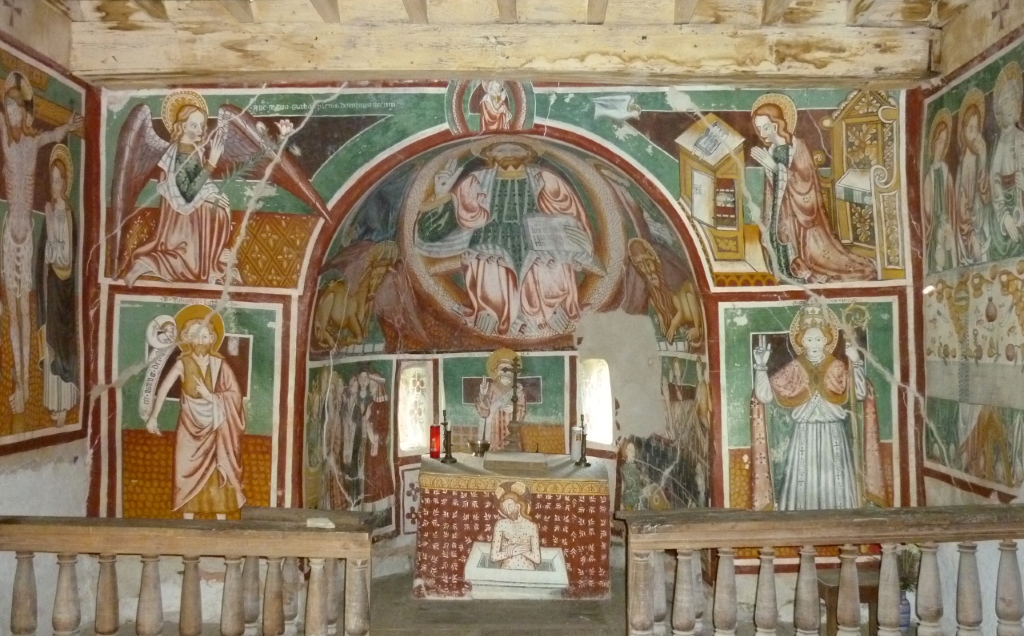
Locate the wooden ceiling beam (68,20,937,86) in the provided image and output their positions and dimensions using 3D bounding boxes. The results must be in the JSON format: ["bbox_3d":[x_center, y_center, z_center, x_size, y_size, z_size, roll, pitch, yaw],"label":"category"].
[{"bbox_3d":[-0.050,-1.612,6.007,5.184,0.287,0.270,0,-1,0],"label":"wooden ceiling beam"}]

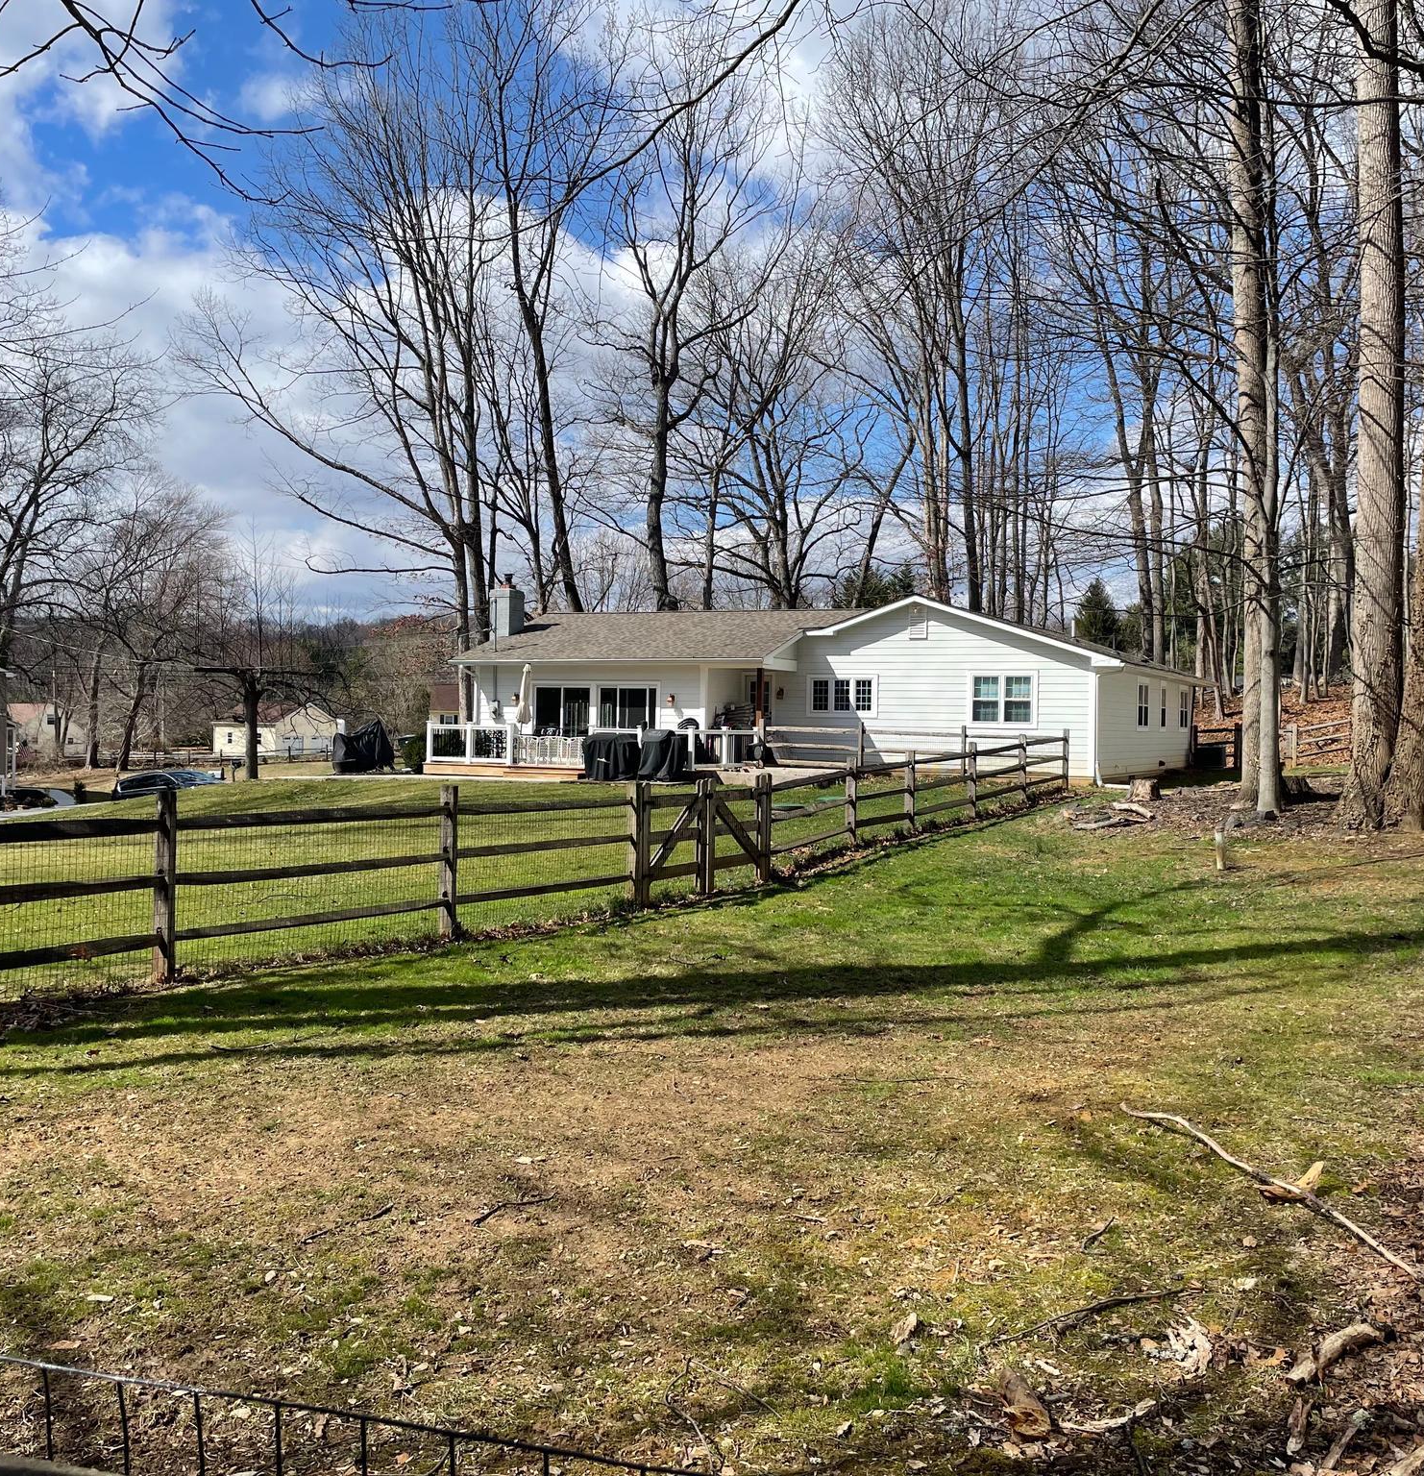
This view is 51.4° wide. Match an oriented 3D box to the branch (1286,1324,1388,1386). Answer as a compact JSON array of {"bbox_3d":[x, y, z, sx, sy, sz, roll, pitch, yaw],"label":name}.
[{"bbox_3d":[1.489,1.437,3.486,0.403,0.060,0.075,1,1,-34],"label":"branch"}]

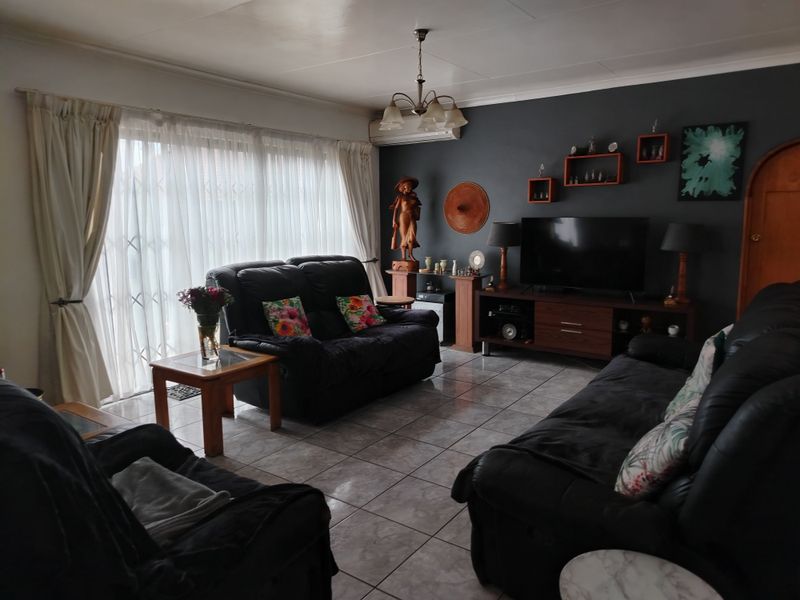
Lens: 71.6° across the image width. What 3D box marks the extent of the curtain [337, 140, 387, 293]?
[{"bbox_3d":[-0.385,-0.671,6.223,0.181,2.136,0.766,6,11,35],"label":"curtain"}]

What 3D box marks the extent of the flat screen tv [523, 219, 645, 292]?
[{"bbox_3d":[1.615,-0.404,4.986,1.114,0.661,0.080,6,11,35],"label":"flat screen tv"}]

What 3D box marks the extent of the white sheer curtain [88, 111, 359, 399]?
[{"bbox_3d":[-1.294,-0.478,5.082,0.121,2.104,3.103,6,11,35],"label":"white sheer curtain"}]

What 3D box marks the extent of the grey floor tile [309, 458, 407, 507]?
[{"bbox_3d":[-0.233,0.961,2.931,0.400,0.010,0.400,6,11,35],"label":"grey floor tile"}]

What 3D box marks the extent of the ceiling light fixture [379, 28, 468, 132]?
[{"bbox_3d":[0.142,-1.438,3.603,0.580,0.592,0.580,0,9,0],"label":"ceiling light fixture"}]

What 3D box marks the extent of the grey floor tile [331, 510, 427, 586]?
[{"bbox_3d":[-0.138,1.050,2.378,0.400,0.010,0.400,6,11,35],"label":"grey floor tile"}]

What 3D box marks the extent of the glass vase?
[{"bbox_3d":[-1.206,0.229,3.498,0.145,0.288,0.145,6,11,35],"label":"glass vase"}]

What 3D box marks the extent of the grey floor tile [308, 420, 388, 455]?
[{"bbox_3d":[-0.333,0.877,3.519,0.403,0.010,0.403,6,11,35],"label":"grey floor tile"}]

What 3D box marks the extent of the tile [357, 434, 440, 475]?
[{"bbox_3d":[0.000,0.911,3.285,0.403,0.010,0.403,6,11,35],"label":"tile"}]

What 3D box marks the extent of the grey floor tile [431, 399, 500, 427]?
[{"bbox_3d":[0.462,0.788,3.886,0.399,0.010,0.399,6,11,35],"label":"grey floor tile"}]

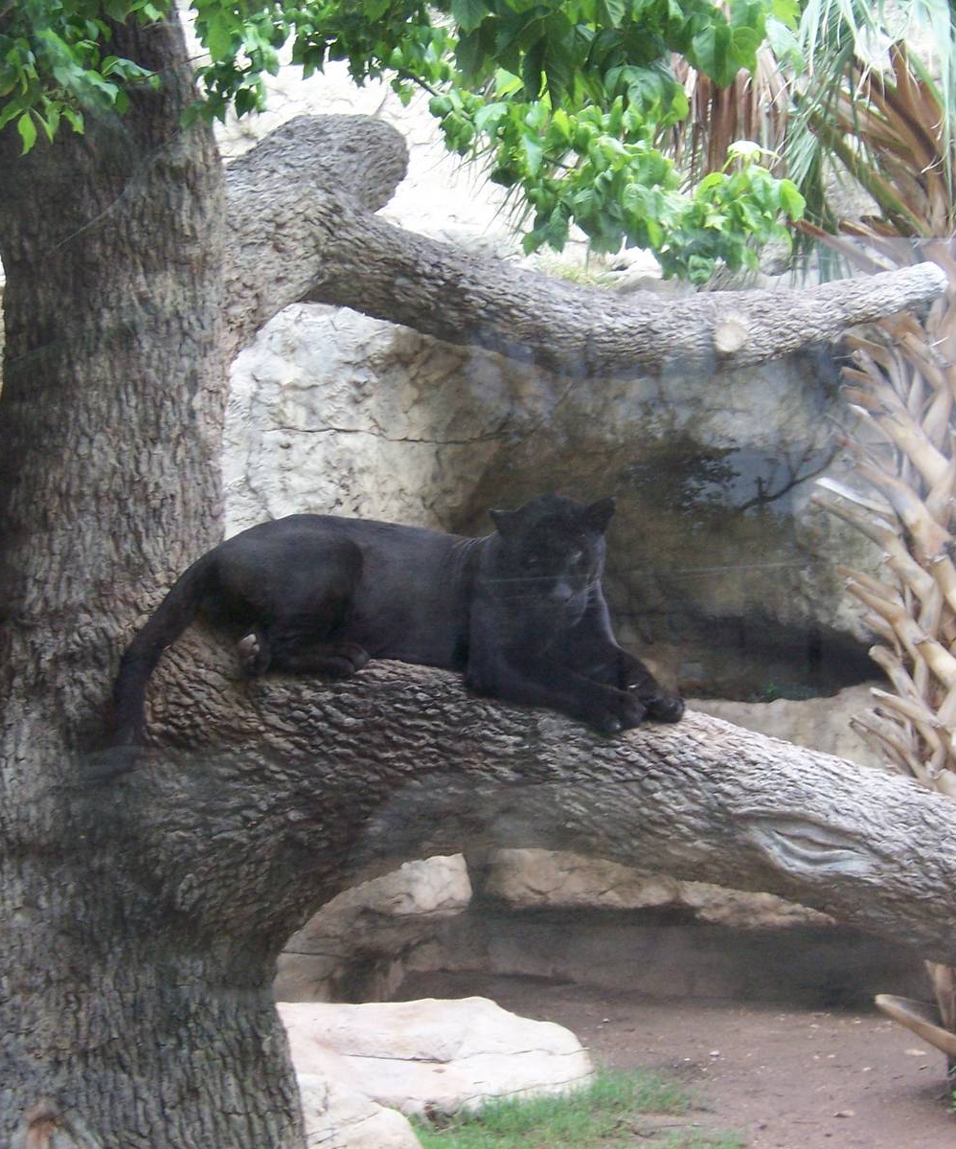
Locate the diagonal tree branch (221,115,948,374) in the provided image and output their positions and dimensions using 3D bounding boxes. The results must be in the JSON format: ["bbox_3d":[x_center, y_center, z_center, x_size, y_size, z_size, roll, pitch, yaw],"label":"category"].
[{"bbox_3d":[0.265,-0.807,6.500,1.760,0.610,0.500,0,2,0],"label":"diagonal tree branch"}]

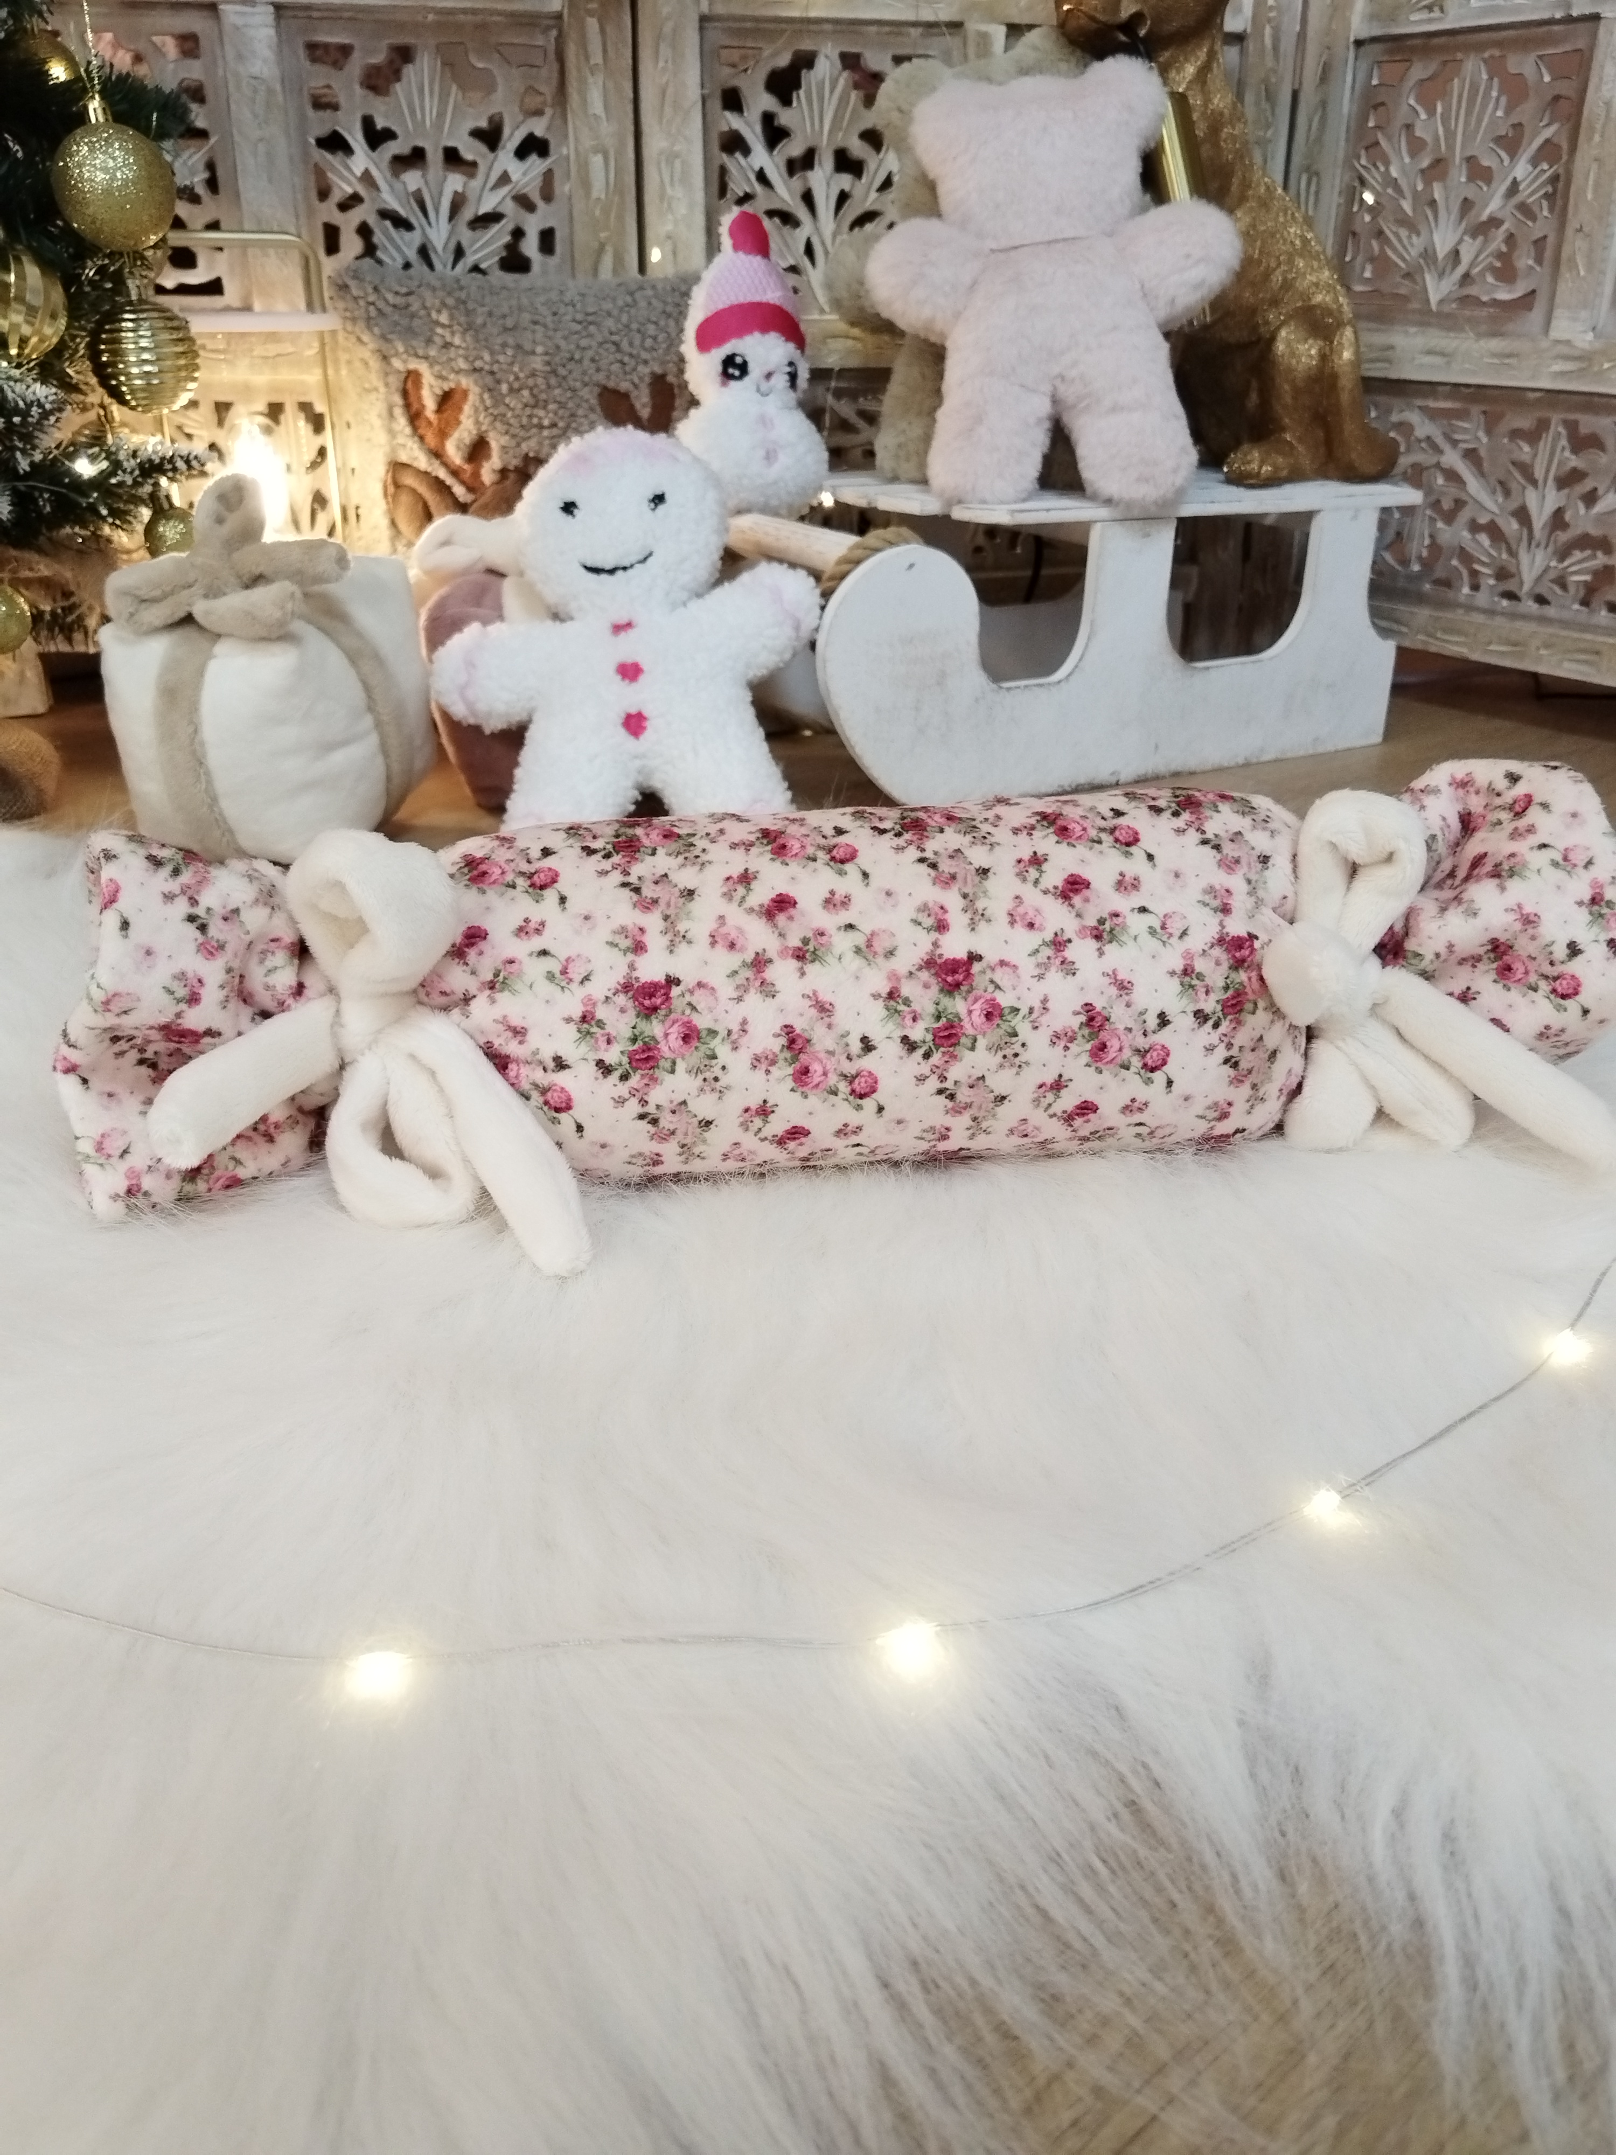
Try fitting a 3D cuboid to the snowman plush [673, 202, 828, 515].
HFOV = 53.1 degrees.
[{"bbox_3d":[-0.034,-0.432,0.986,0.105,0.168,0.063,-12,29,-28],"label":"snowman plush"}]

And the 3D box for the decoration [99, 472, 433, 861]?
[{"bbox_3d":[-0.279,-0.222,0.853,0.126,0.182,0.126,9,26,14],"label":"decoration"}]

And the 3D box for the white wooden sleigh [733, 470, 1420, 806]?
[{"bbox_3d":[0.151,-0.307,1.083,0.503,0.171,0.227,-15,30,-31],"label":"white wooden sleigh"}]

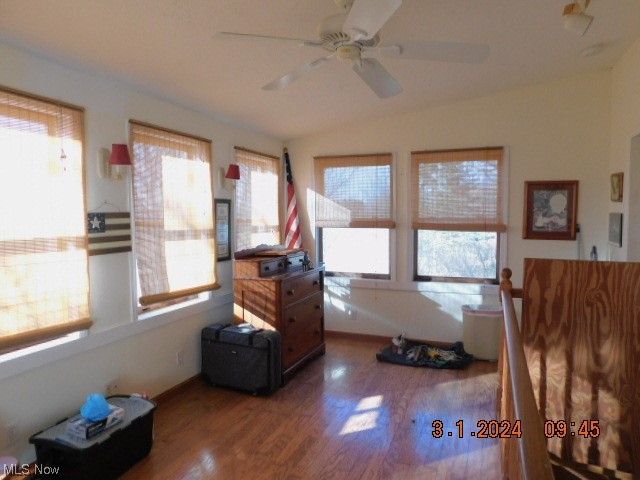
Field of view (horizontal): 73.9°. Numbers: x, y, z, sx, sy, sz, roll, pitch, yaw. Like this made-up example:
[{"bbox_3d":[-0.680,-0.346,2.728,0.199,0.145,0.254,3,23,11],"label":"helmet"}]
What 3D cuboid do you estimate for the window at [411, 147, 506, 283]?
[{"bbox_3d":[1.382,-0.240,4.332,0.960,1.370,0.100,1,3,23],"label":"window"}]

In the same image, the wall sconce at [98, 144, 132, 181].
[{"bbox_3d":[-1.345,-0.506,2.816,0.229,0.231,0.139,1,4,24],"label":"wall sconce"}]

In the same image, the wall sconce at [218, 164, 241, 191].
[{"bbox_3d":[-0.830,-0.572,3.920,0.200,0.235,0.140,1,3,23],"label":"wall sconce"}]

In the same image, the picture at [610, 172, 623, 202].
[{"bbox_3d":[2.467,-0.434,3.534,0.025,0.234,0.377,1,4,24],"label":"picture"}]

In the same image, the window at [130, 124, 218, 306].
[{"bbox_3d":[-1.129,-0.202,3.484,0.086,1.350,0.932,1,4,24],"label":"window"}]

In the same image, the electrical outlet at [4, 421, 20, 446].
[{"bbox_3d":[-1.662,1.049,2.303,0.012,0.115,0.072,1,3,23],"label":"electrical outlet"}]

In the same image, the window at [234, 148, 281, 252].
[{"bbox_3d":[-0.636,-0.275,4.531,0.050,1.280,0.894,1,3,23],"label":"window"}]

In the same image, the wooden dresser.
[{"bbox_3d":[-0.363,0.699,4.175,0.503,1.088,0.937,1,4,24],"label":"wooden dresser"}]

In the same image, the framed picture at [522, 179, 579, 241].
[{"bbox_3d":[2.162,-0.274,3.986,0.445,0.545,0.030,1,3,23],"label":"framed picture"}]

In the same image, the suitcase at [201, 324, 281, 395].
[{"bbox_3d":[-0.664,0.994,3.595,0.650,0.460,0.240,1,3,27],"label":"suitcase"}]

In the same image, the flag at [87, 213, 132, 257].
[{"bbox_3d":[-1.428,-0.042,2.915,0.021,0.281,0.358,1,4,24],"label":"flag"}]

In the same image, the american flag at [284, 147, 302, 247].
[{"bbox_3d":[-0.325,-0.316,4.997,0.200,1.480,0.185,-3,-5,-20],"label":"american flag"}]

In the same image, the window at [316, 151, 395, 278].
[{"bbox_3d":[0.369,-0.263,4.924,0.962,1.413,0.089,1,4,24],"label":"window"}]

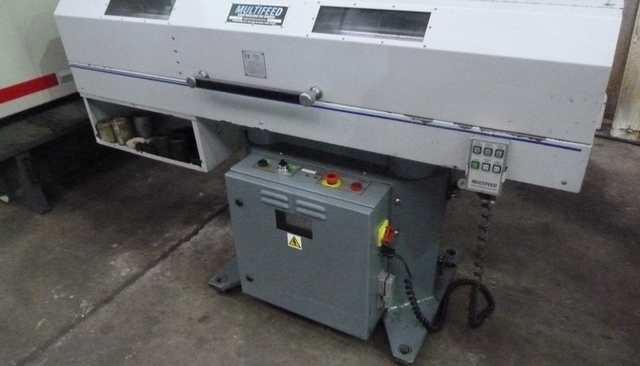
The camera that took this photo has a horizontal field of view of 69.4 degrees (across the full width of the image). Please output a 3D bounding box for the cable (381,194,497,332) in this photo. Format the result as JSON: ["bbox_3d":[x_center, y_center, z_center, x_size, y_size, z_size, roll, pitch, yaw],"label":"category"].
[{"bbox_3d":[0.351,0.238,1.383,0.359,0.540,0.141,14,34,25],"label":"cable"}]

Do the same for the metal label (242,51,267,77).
[{"bbox_3d":[-0.195,-0.351,1.374,0.077,0.073,0.004,13,34,24],"label":"metal label"}]

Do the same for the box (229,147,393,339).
[{"bbox_3d":[-0.038,0.210,1.562,0.505,0.516,0.153,14,34,25],"label":"box"}]

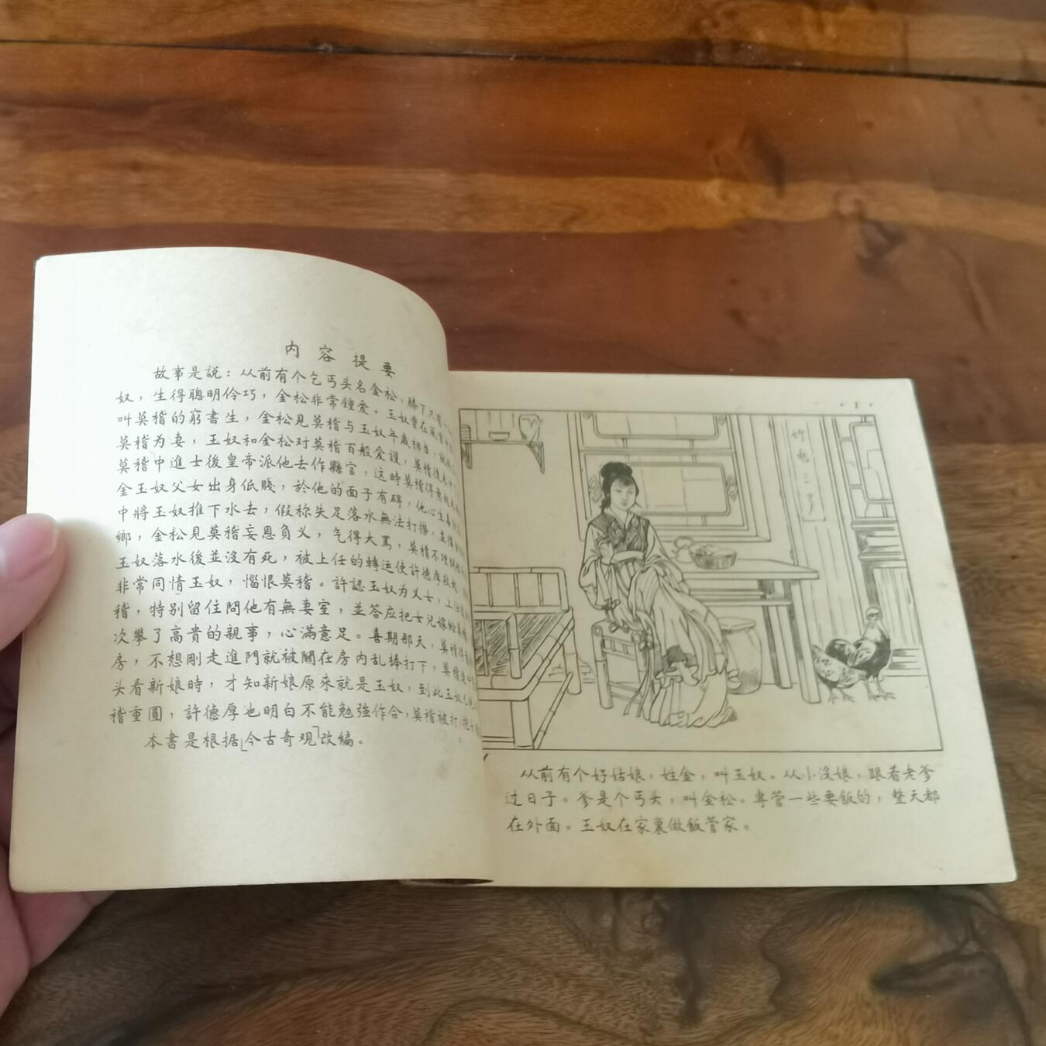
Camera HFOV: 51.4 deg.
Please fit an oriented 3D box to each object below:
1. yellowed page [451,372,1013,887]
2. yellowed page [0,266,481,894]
[{"bbox_3d":[0.046,0.019,0.254,0.118,0.009,0.122,0,67,-7],"label":"yellowed page"},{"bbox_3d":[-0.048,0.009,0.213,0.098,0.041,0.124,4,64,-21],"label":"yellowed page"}]

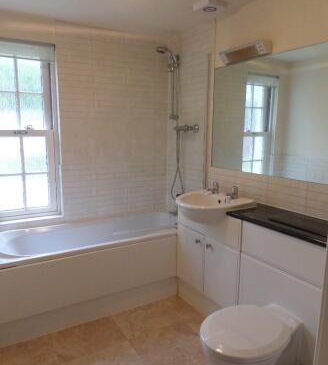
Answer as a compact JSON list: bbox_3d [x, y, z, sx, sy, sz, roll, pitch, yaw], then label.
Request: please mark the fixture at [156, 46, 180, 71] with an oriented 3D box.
[{"bbox_3d":[0.039,-1.089,2.650,0.200,0.200,0.085,-5,11,-30],"label":"fixture"}]

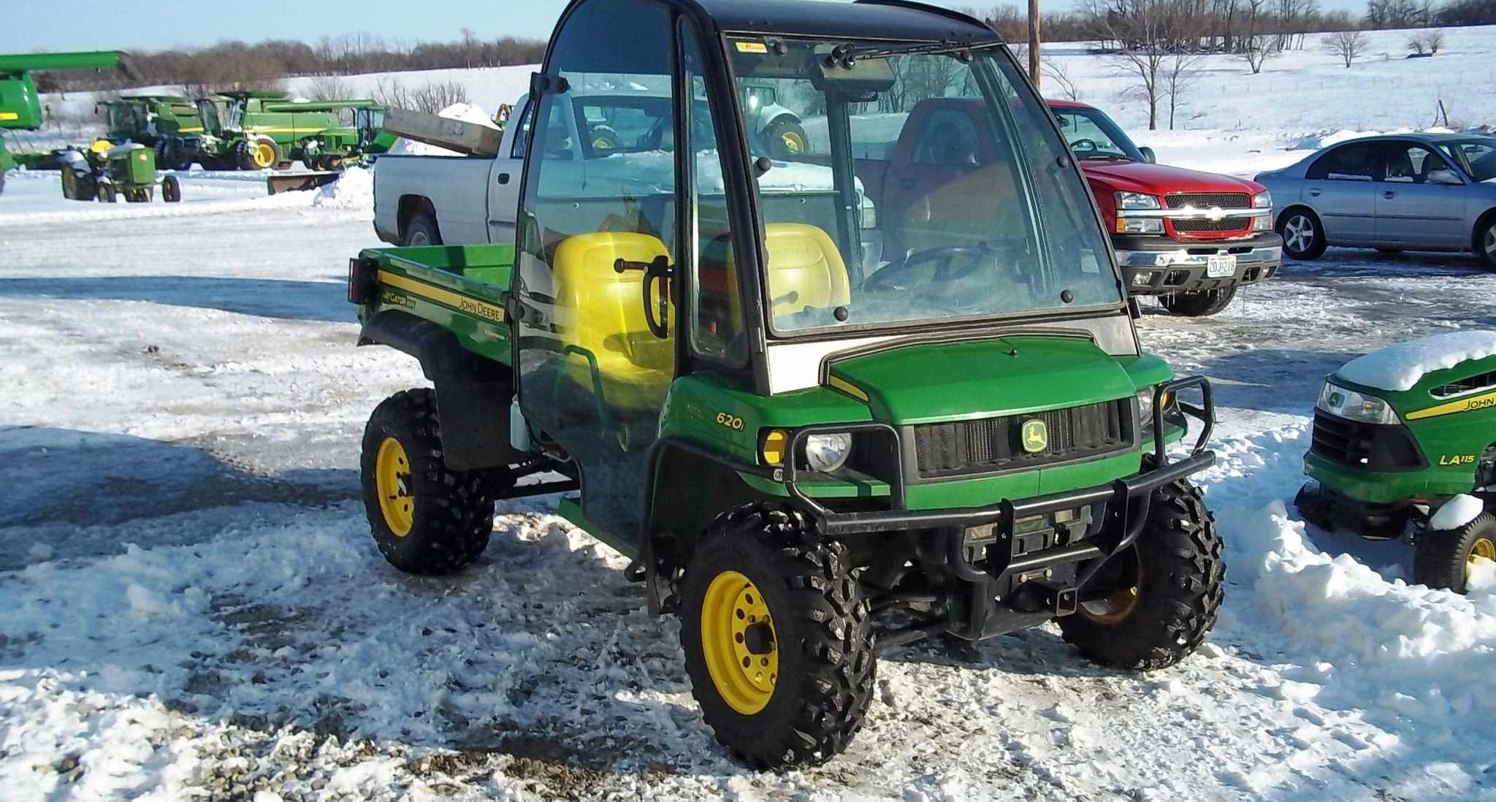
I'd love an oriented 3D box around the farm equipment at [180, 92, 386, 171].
[{"bbox_3d":[-23.708,-13.679,79.000,3.600,3.950,8.500,6,12,31],"label":"farm equipment"}]

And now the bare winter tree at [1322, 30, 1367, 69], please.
[{"bbox_3d":[99.707,-58.887,260.000,7.400,6.300,7.000,0,10,0],"label":"bare winter tree"}]

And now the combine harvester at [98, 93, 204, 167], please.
[{"bbox_3d":[-29.417,-13.852,80.000,3.600,3.800,8.200,5,11,26],"label":"combine harvester"}]

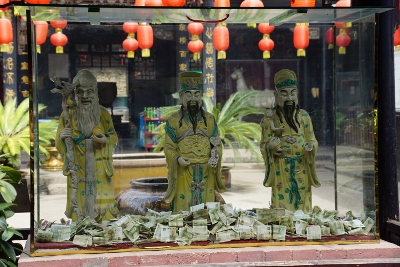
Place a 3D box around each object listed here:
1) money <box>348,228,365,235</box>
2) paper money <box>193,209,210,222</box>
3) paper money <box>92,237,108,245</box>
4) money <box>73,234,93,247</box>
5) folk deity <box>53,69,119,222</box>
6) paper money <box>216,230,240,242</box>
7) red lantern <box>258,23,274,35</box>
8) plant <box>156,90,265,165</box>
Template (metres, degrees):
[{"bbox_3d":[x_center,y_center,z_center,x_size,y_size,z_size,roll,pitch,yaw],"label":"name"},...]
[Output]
[{"bbox_3d":[0.732,0.459,3.900,0.070,0.025,0.045,-1,1,-8],"label":"money"},{"bbox_3d":[0.007,0.388,3.940,0.080,0.060,0.025,-1,-24,-8],"label":"paper money"},{"bbox_3d":[-0.445,0.476,3.710,0.066,0.030,0.040,-1,1,-8],"label":"paper money"},{"bbox_3d":[-0.520,0.474,3.690,0.083,0.048,0.025,-1,-24,-8],"label":"money"},{"bbox_3d":[-0.549,0.070,4.000,0.310,0.740,0.220,-1,1,-7],"label":"folk deity"},{"bbox_3d":[0.130,0.468,3.790,0.105,0.048,0.025,-1,-24,-8],"label":"paper money"},{"bbox_3d":[1.197,-1.897,15.000,0.290,0.230,0.290,-1,1,-8],"label":"red lantern"},{"bbox_3d":[0.214,-0.130,15.500,2.000,1.250,1.900,-1,1,-8],"label":"plant"}]

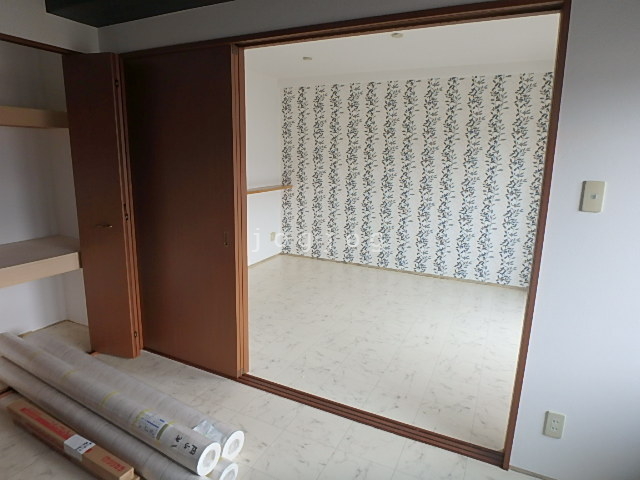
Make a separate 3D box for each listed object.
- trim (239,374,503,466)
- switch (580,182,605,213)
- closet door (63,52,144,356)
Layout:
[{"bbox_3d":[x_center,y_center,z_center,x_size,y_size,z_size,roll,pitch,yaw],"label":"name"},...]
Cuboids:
[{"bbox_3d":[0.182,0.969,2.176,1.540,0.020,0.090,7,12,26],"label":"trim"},{"bbox_3d":[1.052,-0.166,1.492,0.070,0.120,0.012,7,12,26],"label":"switch"},{"bbox_3d":[-1.433,-0.162,2.576,0.350,1.980,0.060,4,11,14],"label":"closet door"}]

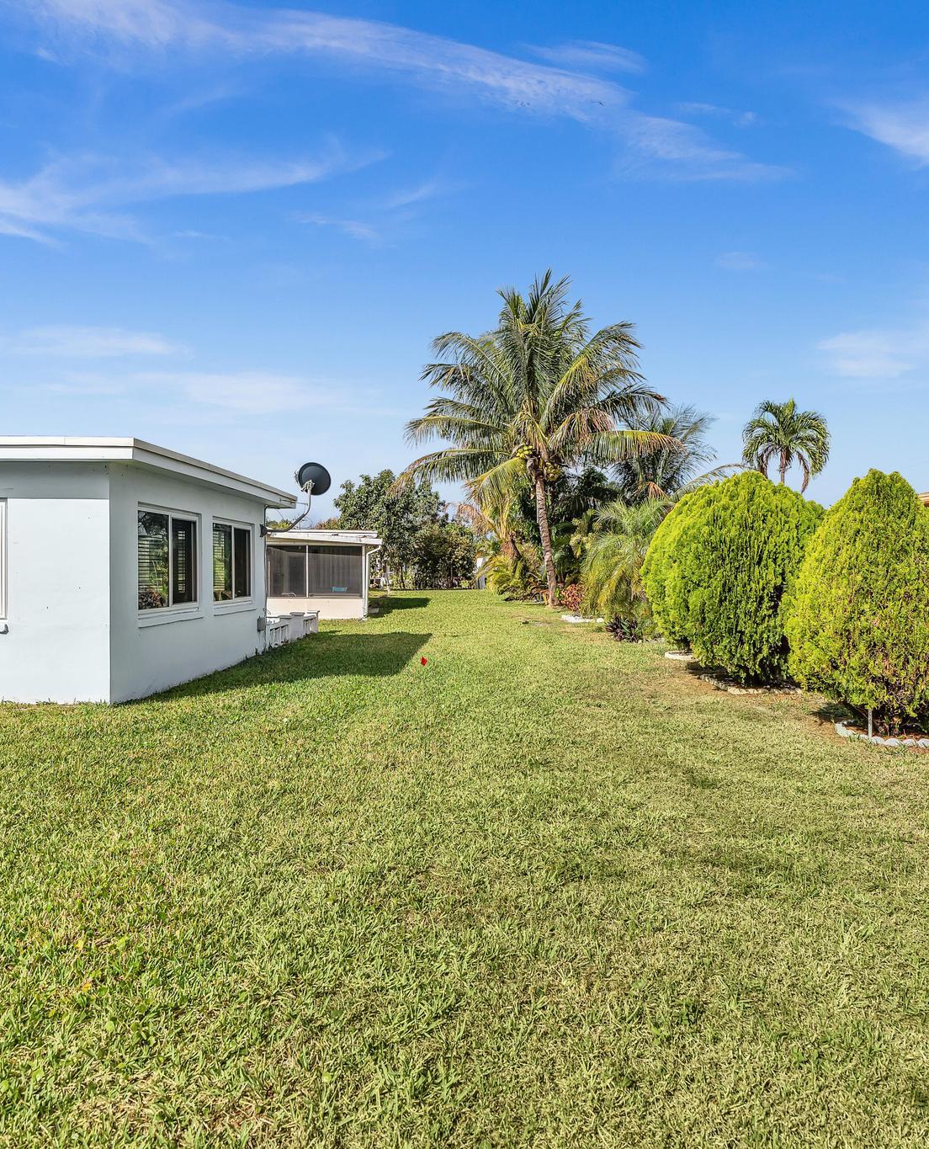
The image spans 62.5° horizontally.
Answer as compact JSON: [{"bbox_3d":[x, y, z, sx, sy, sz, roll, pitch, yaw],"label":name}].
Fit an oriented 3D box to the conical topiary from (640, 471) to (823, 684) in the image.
[{"bbox_3d":[3.454,0.034,9.800,2.150,2.700,2.000,0,0,0],"label":"conical topiary"}]

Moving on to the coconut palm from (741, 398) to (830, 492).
[{"bbox_3d":[12.579,-2.756,30.000,3.500,8.310,3.400,0,0,0],"label":"coconut palm"}]

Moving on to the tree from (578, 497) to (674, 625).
[{"bbox_3d":[3.845,-0.285,18.000,2.400,3.150,2.300,0,0,0],"label":"tree"}]

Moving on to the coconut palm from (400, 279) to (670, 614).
[{"bbox_3d":[2.830,-5.151,29.000,10.000,12.600,9.600,0,0,0],"label":"coconut palm"}]

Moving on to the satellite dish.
[{"bbox_3d":[-2.737,-1.723,13.900,0.680,0.620,0.420,0,18,-30],"label":"satellite dish"}]

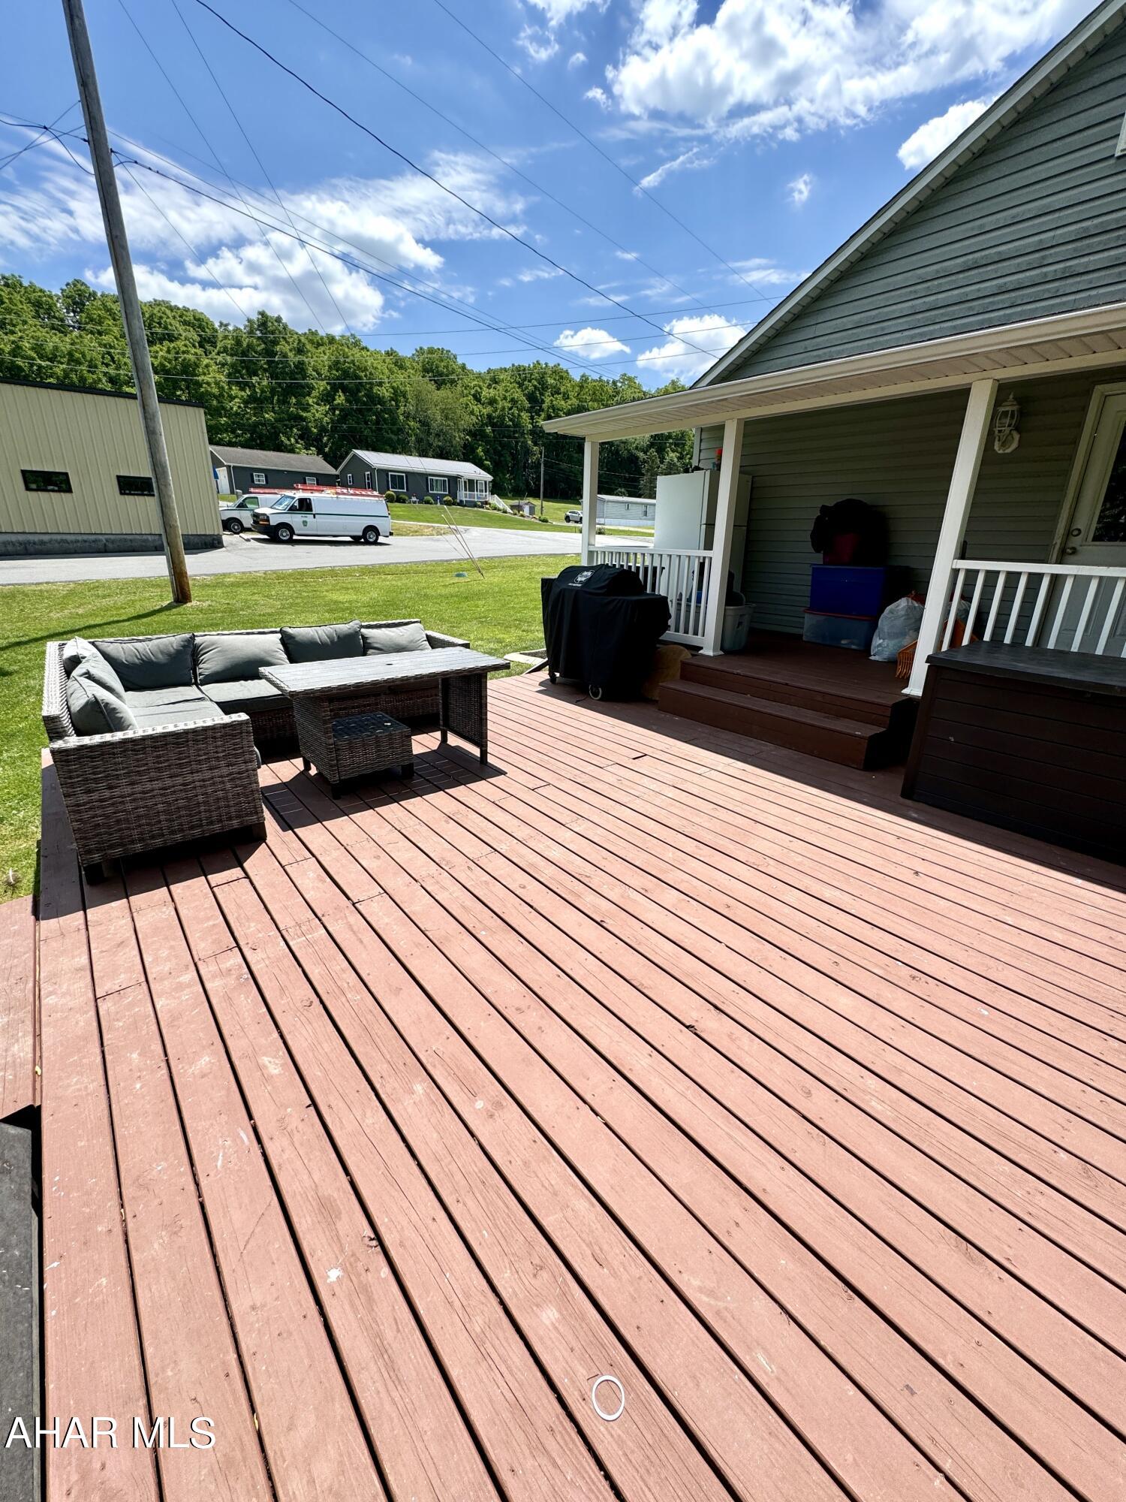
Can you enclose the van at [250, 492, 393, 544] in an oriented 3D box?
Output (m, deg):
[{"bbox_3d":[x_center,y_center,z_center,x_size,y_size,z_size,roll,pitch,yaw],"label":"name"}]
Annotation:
[{"bbox_3d":[-11.050,-10.680,27.950,6.100,2.130,2.020,-14,25,-37],"label":"van"}]

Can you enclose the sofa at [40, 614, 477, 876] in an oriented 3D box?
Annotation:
[{"bbox_3d":[-1.553,-0.301,3.859,2.590,0.740,1.930,-14,24,-37],"label":"sofa"}]

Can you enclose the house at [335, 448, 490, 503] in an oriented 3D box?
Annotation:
[{"bbox_3d":[-15.624,-29.026,65.665,13.900,4.950,8.800,-15,25,-39],"label":"house"}]

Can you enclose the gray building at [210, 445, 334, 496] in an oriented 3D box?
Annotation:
[{"bbox_3d":[-28.731,-27.071,59.774,10.000,4.350,8.800,-15,25,-38],"label":"gray building"}]

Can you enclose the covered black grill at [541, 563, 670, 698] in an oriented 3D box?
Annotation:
[{"bbox_3d":[0.338,-1.156,5.792,0.600,1.160,1.300,-12,23,-33],"label":"covered black grill"}]

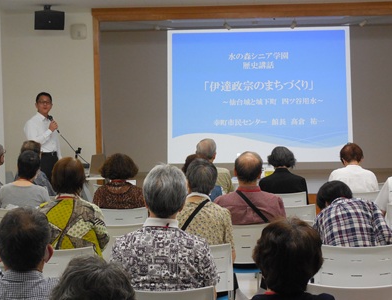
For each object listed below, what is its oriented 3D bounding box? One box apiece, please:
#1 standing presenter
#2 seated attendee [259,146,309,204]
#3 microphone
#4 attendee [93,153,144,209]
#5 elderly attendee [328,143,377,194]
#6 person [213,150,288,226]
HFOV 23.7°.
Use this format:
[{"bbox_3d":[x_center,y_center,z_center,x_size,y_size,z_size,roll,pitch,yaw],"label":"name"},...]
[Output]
[{"bbox_3d":[-1.487,0.306,9.236,0.450,1.745,0.340,-3,3,-37],"label":"standing presenter"},{"bbox_3d":[0.786,0.564,8.274,0.460,1.197,0.750,-1,2,3],"label":"seated attendee"},{"bbox_3d":[-1.368,-0.248,9.020,0.050,0.220,0.050,-15,-29,-30],"label":"microphone"},{"bbox_3d":[-0.586,0.628,7.325,0.440,1.215,0.750,-1,2,5],"label":"attendee"},{"bbox_3d":[1.445,0.534,8.524,0.460,1.203,0.750,-2,2,-2],"label":"elderly attendee"},{"bbox_3d":[0.385,0.627,6.375,0.500,1.246,0.750,-1,2,2],"label":"person"}]

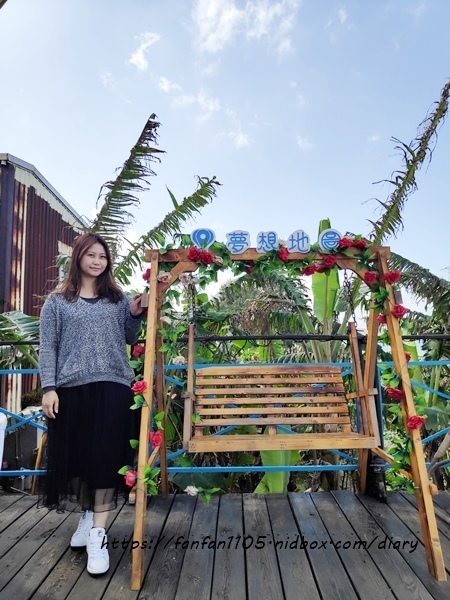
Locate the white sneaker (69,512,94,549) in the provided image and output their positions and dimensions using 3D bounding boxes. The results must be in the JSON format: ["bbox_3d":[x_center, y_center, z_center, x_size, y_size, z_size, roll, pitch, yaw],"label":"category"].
[{"bbox_3d":[-0.721,1.218,1.878,0.097,0.115,0.250,-2,-6,13],"label":"white sneaker"}]

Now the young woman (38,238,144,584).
[{"bbox_3d":[-0.710,0.449,1.856,0.560,1.640,0.430,0,-6,-13],"label":"young woman"}]

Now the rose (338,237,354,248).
[{"bbox_3d":[0.702,-0.332,2.002,0.080,0.060,0.075,-1,-5,-1],"label":"rose"}]

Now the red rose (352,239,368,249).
[{"bbox_3d":[0.781,-0.324,1.999,0.080,0.055,0.075,-1,-5,-1],"label":"red rose"}]

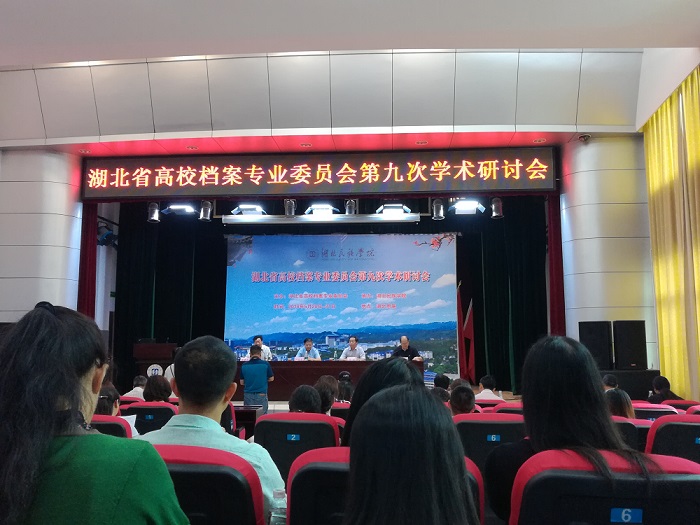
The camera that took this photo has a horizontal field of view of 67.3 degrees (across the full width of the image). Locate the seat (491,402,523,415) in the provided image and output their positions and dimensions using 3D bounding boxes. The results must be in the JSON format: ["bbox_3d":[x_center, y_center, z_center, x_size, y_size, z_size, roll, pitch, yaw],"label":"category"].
[{"bbox_3d":[1.513,1.754,4.870,0.560,0.970,0.640,0,-8,3],"label":"seat"}]

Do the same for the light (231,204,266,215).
[{"bbox_3d":[-1.862,-0.931,9.694,0.630,0.280,0.340,-1,-7,3],"label":"light"}]

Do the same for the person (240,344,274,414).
[{"bbox_3d":[-1.323,2.019,7.499,0.480,1.680,0.340,0,-7,3],"label":"person"}]

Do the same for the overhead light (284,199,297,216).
[{"bbox_3d":[-1.103,-0.992,9.750,0.240,0.390,0.250,0,-8,3],"label":"overhead light"}]

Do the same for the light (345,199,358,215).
[{"bbox_3d":[0.027,-0.958,9.591,0.260,0.400,0.270,-1,-7,3],"label":"light"}]

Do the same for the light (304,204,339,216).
[{"bbox_3d":[-0.512,-0.924,9.617,0.620,0.280,0.340,-1,-7,3],"label":"light"}]

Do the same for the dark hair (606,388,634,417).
[{"bbox_3d":[1.996,1.066,3.880,0.210,0.280,0.220,0,-8,3],"label":"dark hair"}]

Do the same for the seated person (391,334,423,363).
[{"bbox_3d":[1.101,2.046,10.177,0.580,1.215,0.720,0,-7,3],"label":"seated person"}]

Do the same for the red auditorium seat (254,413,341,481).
[{"bbox_3d":[-0.276,1.369,3.177,0.560,1.000,0.660,0,-7,3],"label":"red auditorium seat"}]

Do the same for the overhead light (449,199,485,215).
[{"bbox_3d":[2.100,-0.995,9.479,0.640,0.280,0.340,-1,-7,3],"label":"overhead light"}]

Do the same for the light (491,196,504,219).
[{"bbox_3d":[2.674,-0.976,9.500,0.250,0.390,0.260,0,-8,3],"label":"light"}]

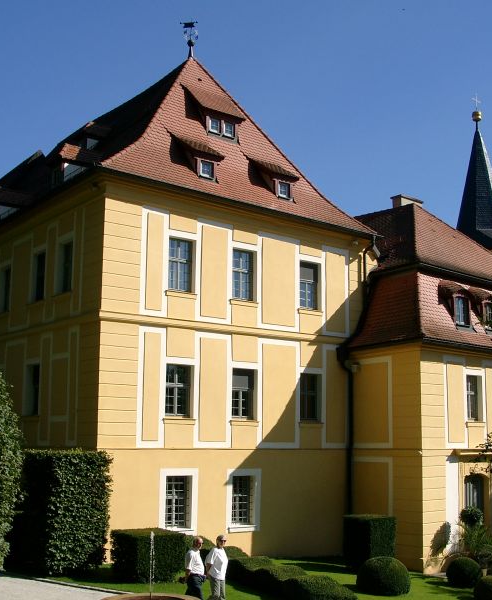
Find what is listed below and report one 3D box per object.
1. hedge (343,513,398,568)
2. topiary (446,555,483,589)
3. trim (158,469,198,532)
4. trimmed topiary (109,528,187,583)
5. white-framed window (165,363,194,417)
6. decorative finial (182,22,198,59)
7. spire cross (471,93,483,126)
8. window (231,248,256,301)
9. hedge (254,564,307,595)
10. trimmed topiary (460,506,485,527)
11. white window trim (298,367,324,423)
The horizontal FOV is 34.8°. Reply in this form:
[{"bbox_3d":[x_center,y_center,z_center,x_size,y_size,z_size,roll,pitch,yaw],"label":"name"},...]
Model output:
[{"bbox_3d":[3.441,6.733,21.687,1.000,1.430,1.000,8,-12,-35],"label":"hedge"},{"bbox_3d":[6.188,7.703,22.255,1.080,0.970,1.080,8,-12,-37],"label":"topiary"},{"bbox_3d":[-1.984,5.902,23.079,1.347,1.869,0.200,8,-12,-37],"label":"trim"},{"bbox_3d":[-2.536,6.655,20.599,1.400,1.080,1.450,8,-12,-35],"label":"trimmed topiary"},{"bbox_3d":[-2.026,2.724,23.363,1.000,1.640,0.200,8,-13,-37],"label":"white-framed window"},{"bbox_3d":[-2.118,-9.950,30.033,0.660,1.550,0.400,1,-10,-4],"label":"decorative finial"},{"bbox_3d":[13.656,-11.232,46.283,1.000,2.087,0.540,8,-12,-35],"label":"spire cross"},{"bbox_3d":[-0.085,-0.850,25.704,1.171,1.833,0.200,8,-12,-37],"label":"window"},{"bbox_3d":[0.931,6.539,18.526,1.100,0.700,1.400,8,-12,-35],"label":"hedge"},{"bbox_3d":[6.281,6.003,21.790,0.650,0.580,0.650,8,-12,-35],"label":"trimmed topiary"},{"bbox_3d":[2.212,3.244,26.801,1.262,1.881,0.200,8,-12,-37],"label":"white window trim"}]

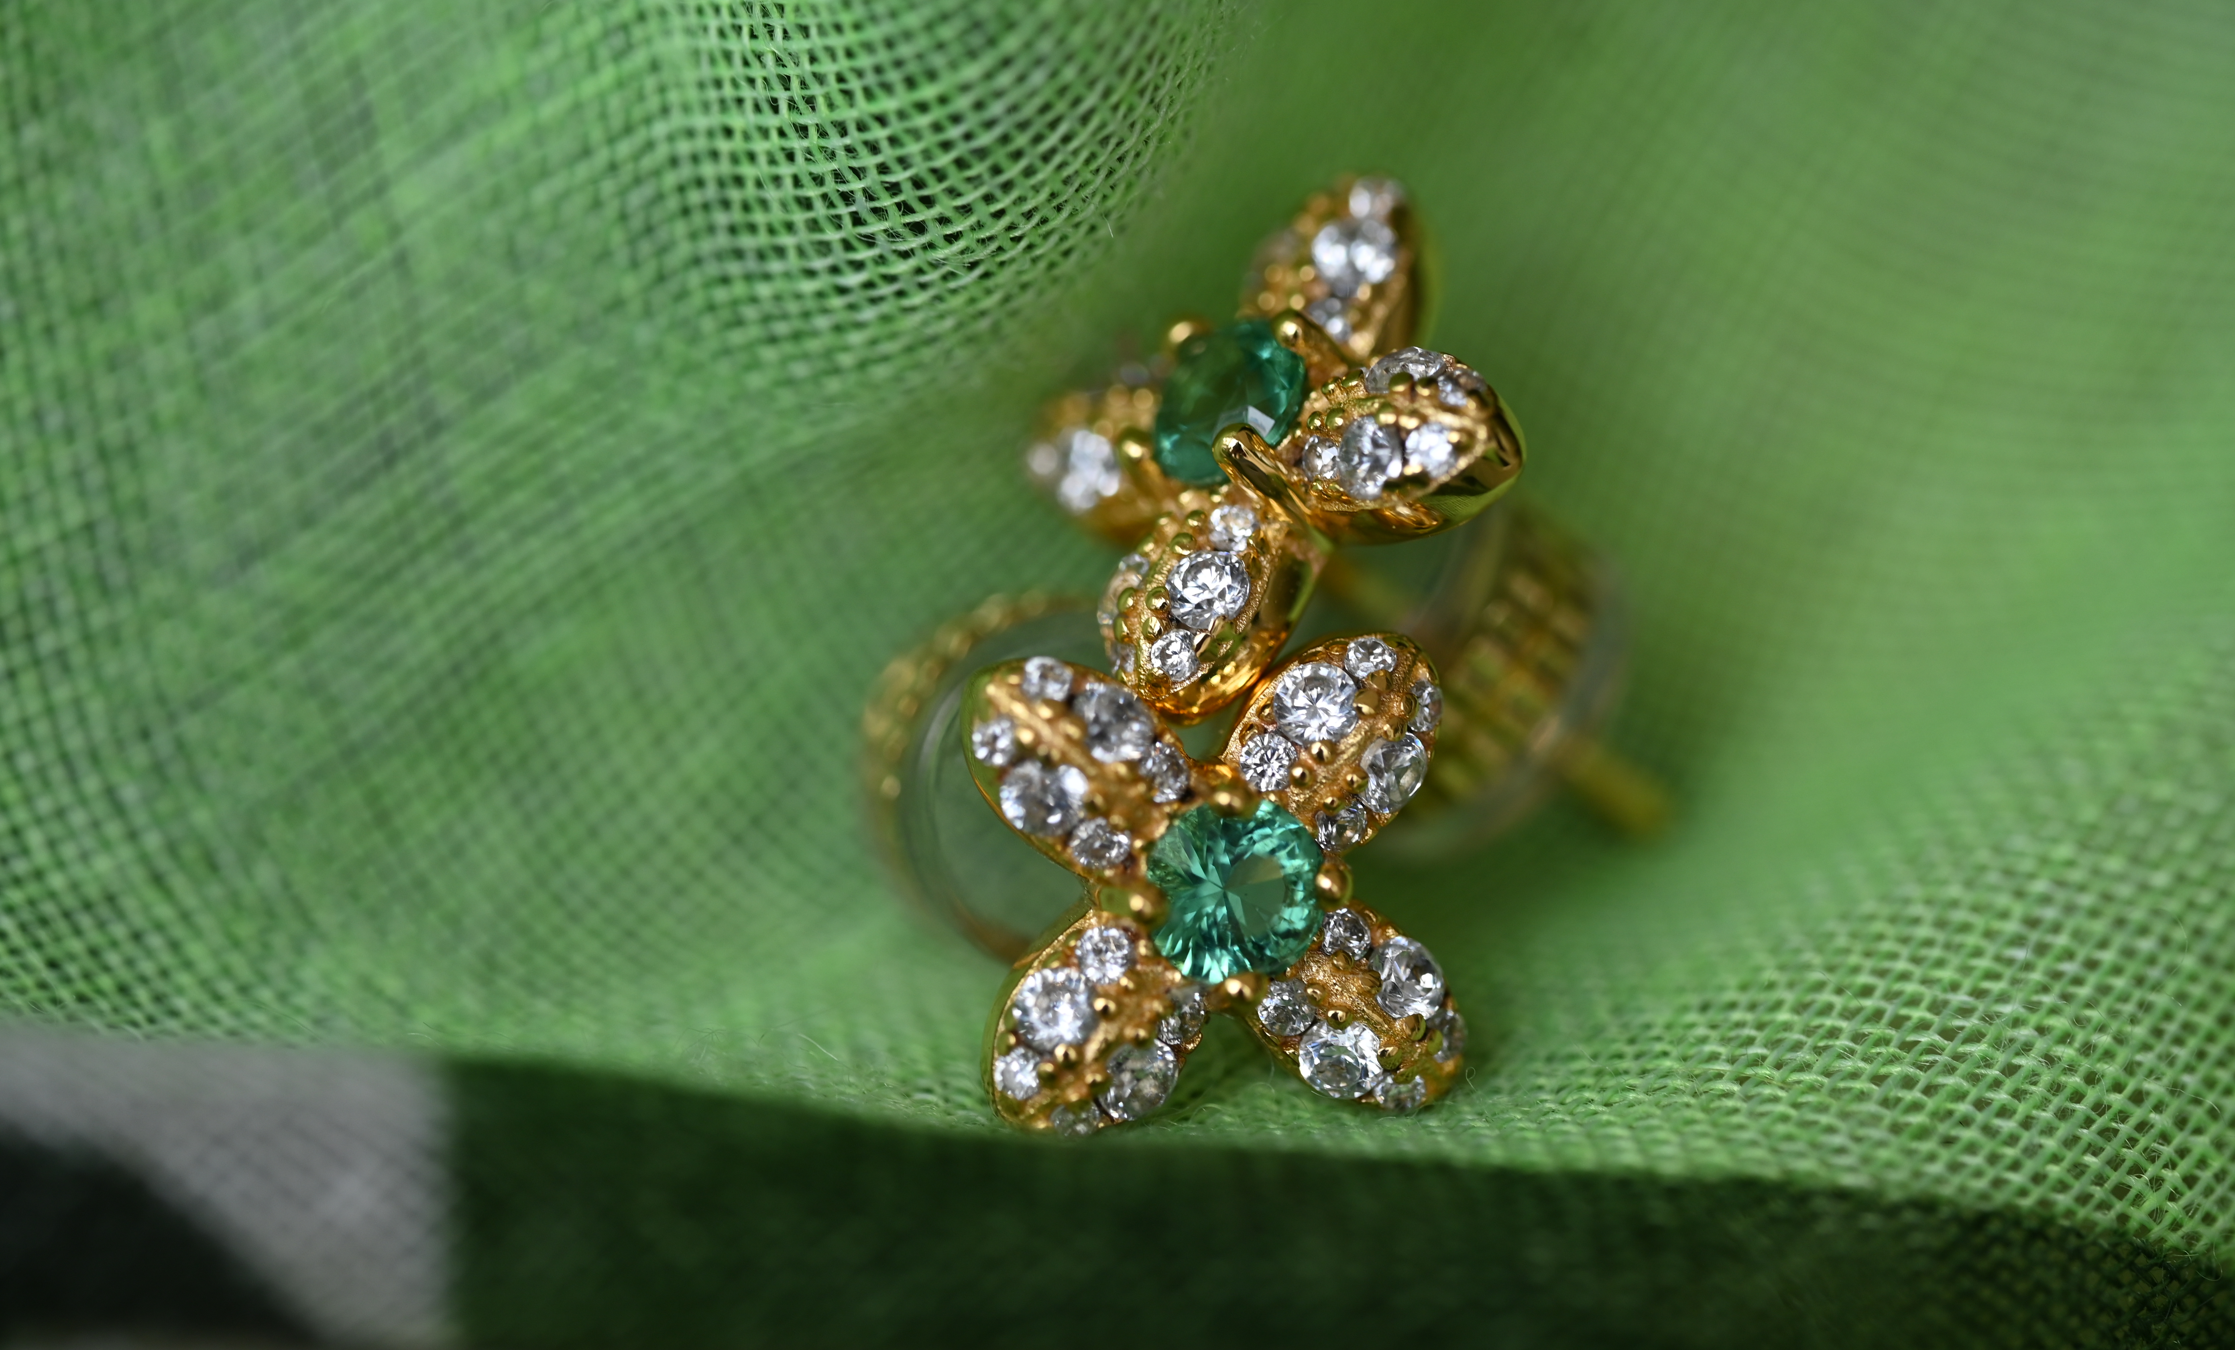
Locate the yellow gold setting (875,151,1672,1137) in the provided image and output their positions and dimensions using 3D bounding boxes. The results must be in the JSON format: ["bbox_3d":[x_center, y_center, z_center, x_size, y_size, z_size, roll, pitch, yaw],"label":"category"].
[{"bbox_3d":[0.003,-0.001,0.181,0.015,0.016,0.013,0,15,0],"label":"yellow gold setting"}]

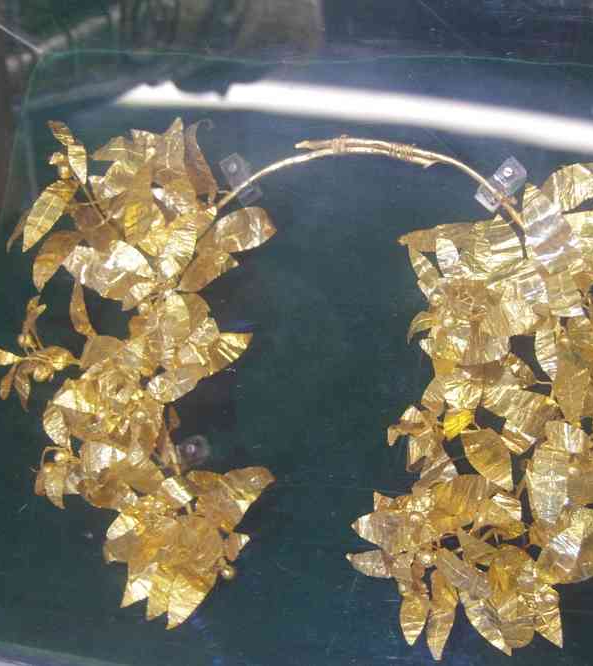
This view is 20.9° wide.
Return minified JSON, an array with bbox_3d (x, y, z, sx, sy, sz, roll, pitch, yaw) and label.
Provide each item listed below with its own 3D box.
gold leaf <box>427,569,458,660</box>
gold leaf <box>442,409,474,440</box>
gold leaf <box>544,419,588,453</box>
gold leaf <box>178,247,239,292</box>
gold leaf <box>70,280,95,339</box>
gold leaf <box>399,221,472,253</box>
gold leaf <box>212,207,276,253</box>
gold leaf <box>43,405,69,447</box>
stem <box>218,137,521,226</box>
[{"bbox_3d":[0.060,0.118,0.679,0.012,0.006,0.040,2,82,15],"label":"gold leaf"},{"bbox_3d":[0.074,0.042,0.740,0.013,0.006,0.018,41,93,15],"label":"gold leaf"},{"bbox_3d":[0.115,0.045,0.687,0.019,0.010,0.014,-1,84,14],"label":"gold leaf"},{"bbox_3d":[-0.040,-0.026,0.739,0.033,0.006,0.014,-25,80,14],"label":"gold leaf"},{"bbox_3d":[-0.099,-0.011,0.757,0.006,0.011,0.030,-38,66,51],"label":"gold leaf"},{"bbox_3d":[0.062,-0.043,0.705,0.038,0.006,0.012,-8,83,18],"label":"gold leaf"},{"bbox_3d":[-0.026,-0.051,0.787,0.032,0.008,0.022,-7,84,10],"label":"gold leaf"},{"bbox_3d":[-0.120,0.046,0.799,0.013,0.006,0.021,-14,81,7],"label":"gold leaf"},{"bbox_3d":[0.034,-0.072,0.751,0.151,0.009,0.039,4,83,20],"label":"stem"}]

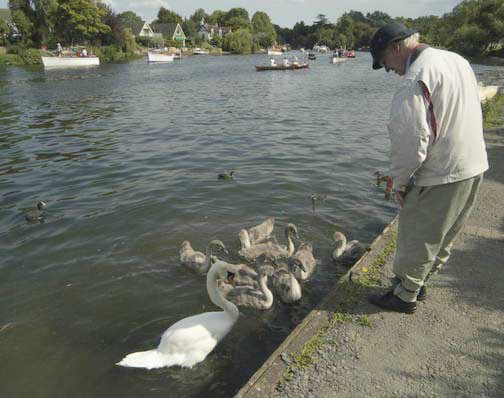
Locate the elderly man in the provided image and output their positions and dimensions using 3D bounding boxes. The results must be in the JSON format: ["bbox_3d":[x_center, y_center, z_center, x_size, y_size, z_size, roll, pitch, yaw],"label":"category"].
[{"bbox_3d":[0.950,-0.098,2.275,0.540,1.660,0.510,17,26,37],"label":"elderly man"}]

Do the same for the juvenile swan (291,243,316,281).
[{"bbox_3d":[0.515,0.565,3.834,0.200,0.250,0.430,4,21,9],"label":"juvenile swan"}]

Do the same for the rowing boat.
[{"bbox_3d":[2.850,-12.333,37.037,7.000,0.720,1.300,-20,28,-41],"label":"rowing boat"}]

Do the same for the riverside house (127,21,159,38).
[{"bbox_3d":[-33.909,-50.618,123.038,8.500,7.600,6.200,11,24,27],"label":"riverside house"}]

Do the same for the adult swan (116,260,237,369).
[{"bbox_3d":[-0.450,0.708,2.461,0.860,0.650,0.360,-12,24,-28],"label":"adult swan"}]

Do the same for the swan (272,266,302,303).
[{"bbox_3d":[0.310,0.712,3.601,0.240,0.260,0.430,-8,22,-19],"label":"swan"}]

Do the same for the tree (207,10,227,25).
[{"bbox_3d":[-11.597,-57.538,136.464,7.731,12.459,7.731,0,21,0],"label":"tree"}]

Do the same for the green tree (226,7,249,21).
[{"bbox_3d":[-4.928,-58.753,138.142,8.497,13.541,8.497,0,21,0],"label":"green tree"}]

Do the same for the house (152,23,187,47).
[{"bbox_3d":[-26.630,-52.355,127.727,9.000,7.500,6.200,11,24,27],"label":"house"}]

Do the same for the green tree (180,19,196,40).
[{"bbox_3d":[-18.288,-48.718,118.420,4.389,8.764,4.389,0,21,0],"label":"green tree"}]

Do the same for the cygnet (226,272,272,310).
[{"bbox_3d":[-0.030,0.738,3.311,0.430,0.300,0.200,4,21,11],"label":"cygnet"}]

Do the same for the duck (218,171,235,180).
[{"bbox_3d":[-0.400,-0.343,5.881,0.260,0.150,0.130,-1,21,-2],"label":"duck"}]

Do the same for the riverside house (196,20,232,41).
[{"bbox_3d":[-11.800,-50.478,123.092,6.500,8.500,11.000,17,26,37],"label":"riverside house"}]

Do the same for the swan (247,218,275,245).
[{"bbox_3d":[0.060,0.332,3.933,0.230,0.290,0.520,13,25,32],"label":"swan"}]

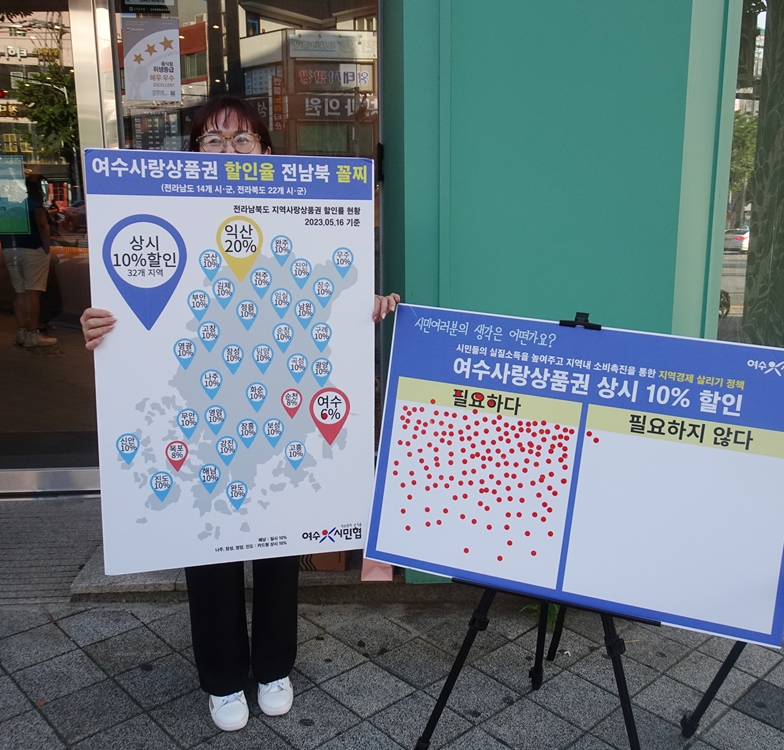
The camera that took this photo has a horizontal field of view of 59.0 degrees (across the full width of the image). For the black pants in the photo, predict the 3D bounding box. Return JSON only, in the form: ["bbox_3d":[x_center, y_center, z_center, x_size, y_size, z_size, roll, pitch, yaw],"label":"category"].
[{"bbox_3d":[-0.397,0.372,1.806,0.330,0.840,0.240,-3,11,-16],"label":"black pants"}]

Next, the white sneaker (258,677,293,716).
[{"bbox_3d":[-0.322,0.805,1.879,0.102,0.105,0.250,-2,10,-10],"label":"white sneaker"}]

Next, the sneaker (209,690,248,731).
[{"bbox_3d":[-0.424,0.814,1.832,0.102,0.105,0.250,-2,10,-10],"label":"sneaker"}]

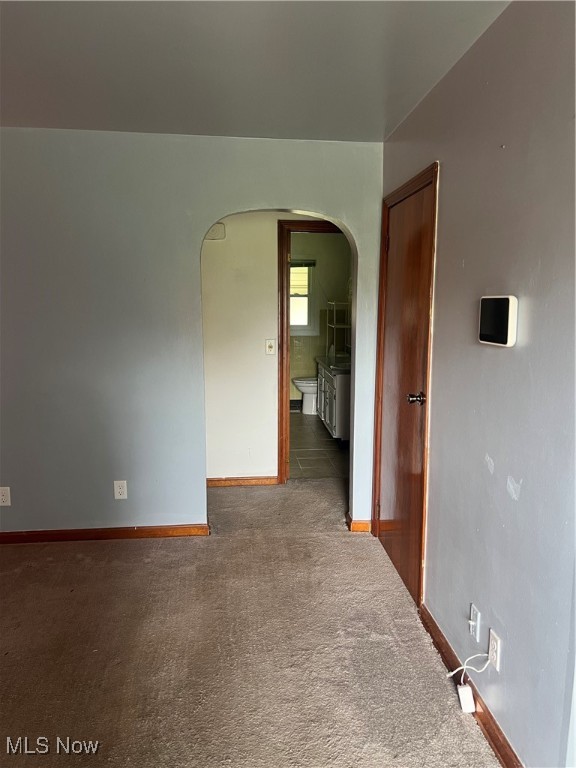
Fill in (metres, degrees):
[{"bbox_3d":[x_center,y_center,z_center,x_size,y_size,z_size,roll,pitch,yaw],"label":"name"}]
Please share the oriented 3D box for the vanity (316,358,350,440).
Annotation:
[{"bbox_3d":[0.637,0.143,6.551,0.495,0.820,1.420,-1,8,-5],"label":"vanity"}]

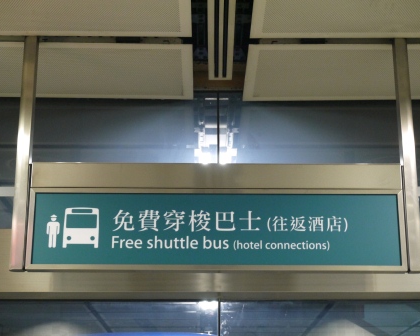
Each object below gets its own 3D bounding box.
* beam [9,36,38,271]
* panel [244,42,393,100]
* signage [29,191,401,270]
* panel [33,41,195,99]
[{"bbox_3d":[-0.879,-0.083,4.352,0.067,1.189,0.062,0,-19,-1],"label":"beam"},{"bbox_3d":[0.642,-0.541,4.982,0.889,0.050,0.697,0,-19,-1],"label":"panel"},{"bbox_3d":[0.033,0.298,4.240,1.746,0.386,0.070,0,-19,-1],"label":"signage"},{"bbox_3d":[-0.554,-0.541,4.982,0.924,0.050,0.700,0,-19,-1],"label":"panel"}]

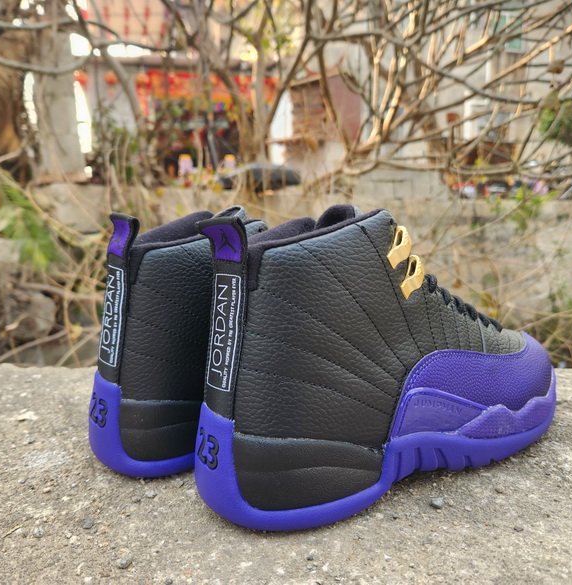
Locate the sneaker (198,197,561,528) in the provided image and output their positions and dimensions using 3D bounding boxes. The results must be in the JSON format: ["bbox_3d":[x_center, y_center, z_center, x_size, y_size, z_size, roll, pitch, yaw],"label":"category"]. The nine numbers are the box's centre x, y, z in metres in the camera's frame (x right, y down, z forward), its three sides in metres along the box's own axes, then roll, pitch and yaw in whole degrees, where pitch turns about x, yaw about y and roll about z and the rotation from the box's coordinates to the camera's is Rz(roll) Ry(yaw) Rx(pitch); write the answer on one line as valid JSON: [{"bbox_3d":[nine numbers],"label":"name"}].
[{"bbox_3d":[0.079,0.030,0.370,0.300,0.185,0.108,-6,11,-32],"label":"sneaker"}]

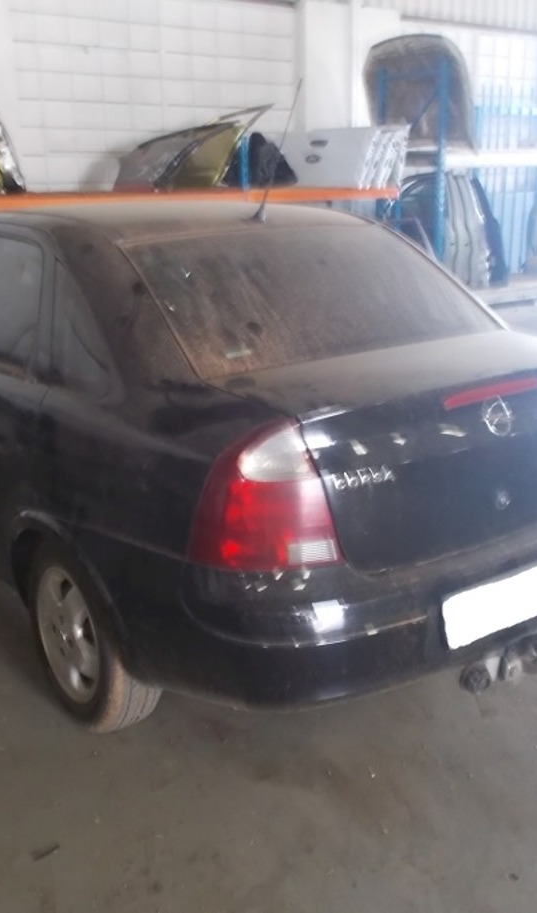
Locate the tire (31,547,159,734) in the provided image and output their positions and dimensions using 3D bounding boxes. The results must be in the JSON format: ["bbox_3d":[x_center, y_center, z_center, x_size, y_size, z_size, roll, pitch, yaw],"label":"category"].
[{"bbox_3d":[-0.497,0.486,2.633,0.185,0.575,0.575,-13,21,-36],"label":"tire"}]

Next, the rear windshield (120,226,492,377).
[{"bbox_3d":[0.141,-0.505,2.679,1.170,0.100,0.630,-13,52,-36],"label":"rear windshield"}]

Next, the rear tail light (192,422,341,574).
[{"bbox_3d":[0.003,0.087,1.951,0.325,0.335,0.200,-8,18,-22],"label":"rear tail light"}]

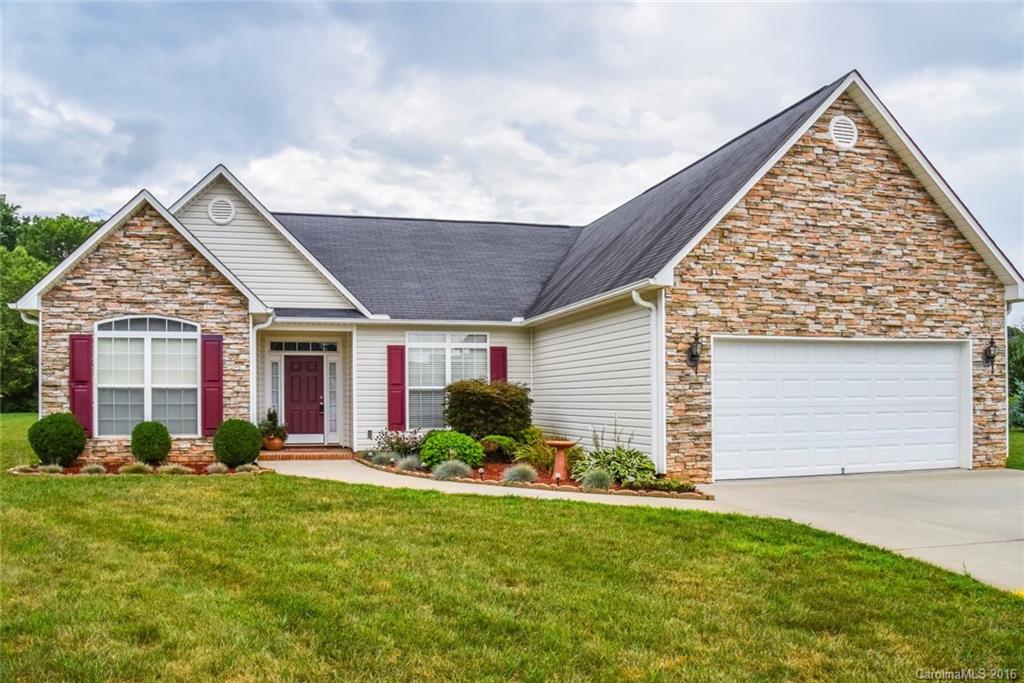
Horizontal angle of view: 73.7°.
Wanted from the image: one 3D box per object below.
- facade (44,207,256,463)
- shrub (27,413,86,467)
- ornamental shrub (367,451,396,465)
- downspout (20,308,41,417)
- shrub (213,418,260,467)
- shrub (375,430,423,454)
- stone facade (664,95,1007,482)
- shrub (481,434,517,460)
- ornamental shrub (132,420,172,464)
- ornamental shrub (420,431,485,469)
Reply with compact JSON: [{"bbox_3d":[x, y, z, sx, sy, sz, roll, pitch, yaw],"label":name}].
[{"bbox_3d":[-6.564,-0.131,12.393,3.500,4.730,0.300,0,-2,-9],"label":"facade"},{"bbox_3d":[-7.290,1.580,10.950,0.820,0.860,0.820,1,-3,-14],"label":"shrub"},{"bbox_3d":[-2.561,2.294,13.500,0.530,0.290,0.500,0,-2,-14],"label":"ornamental shrub"},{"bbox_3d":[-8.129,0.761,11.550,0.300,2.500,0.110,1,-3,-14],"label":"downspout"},{"bbox_3d":[-4.664,1.742,11.600,0.780,0.820,0.780,1,-3,-14],"label":"shrub"},{"bbox_3d":[-2.126,1.918,12.900,0.920,0.520,0.800,1,-3,-14],"label":"shrub"},{"bbox_3d":[5.576,-0.946,11.445,6.850,6.270,0.300,0,-2,-16],"label":"stone facade"},{"bbox_3d":[-0.245,2.090,13.400,0.740,0.540,0.700,0,-2,0],"label":"shrub"},{"bbox_3d":[-6.257,1.767,11.850,0.710,0.780,0.710,0,-2,-9],"label":"ornamental shrub"},{"bbox_3d":[-1.037,1.874,11.900,1.050,0.640,1.000,1,-3,-14],"label":"ornamental shrub"}]

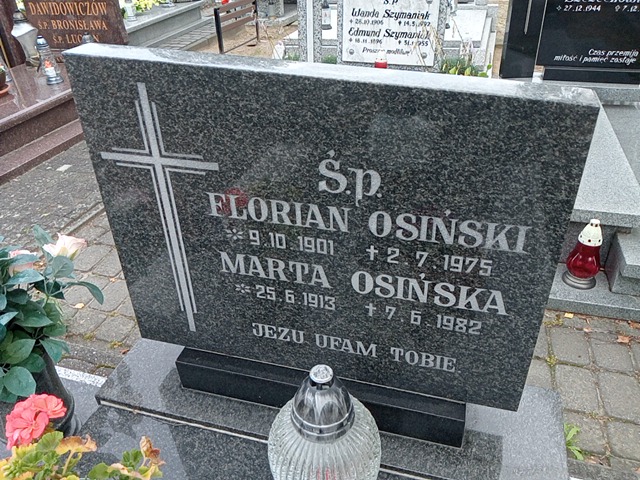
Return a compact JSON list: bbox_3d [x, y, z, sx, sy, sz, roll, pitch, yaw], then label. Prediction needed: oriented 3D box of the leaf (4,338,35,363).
[{"bbox_3d":[-0.503,0.187,0.870,0.037,0.014,0.057,44,55,11],"label":"leaf"}]

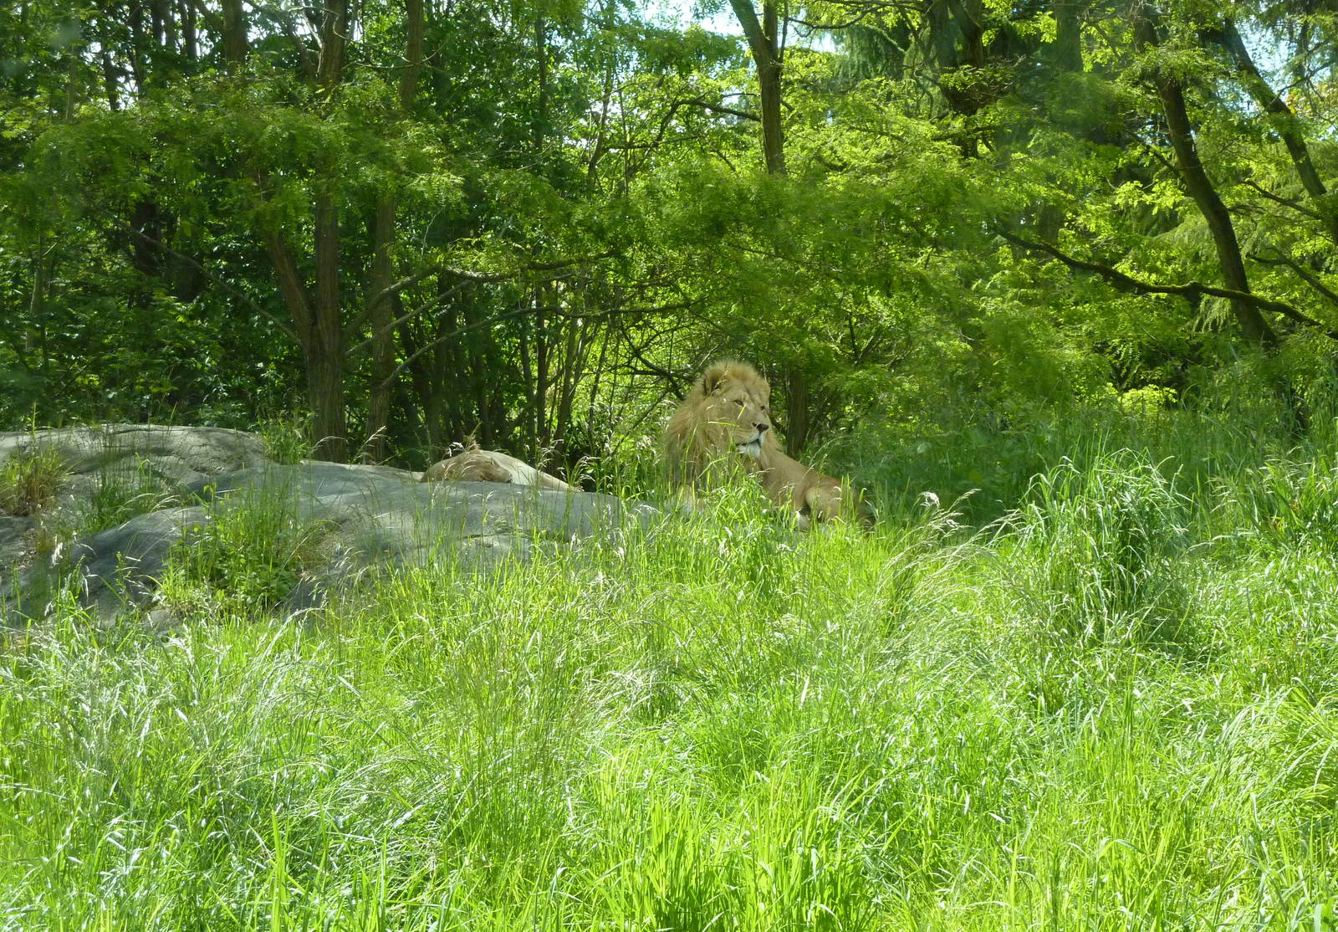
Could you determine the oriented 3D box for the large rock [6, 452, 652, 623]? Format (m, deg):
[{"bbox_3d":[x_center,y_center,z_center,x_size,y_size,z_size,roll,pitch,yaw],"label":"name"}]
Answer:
[{"bbox_3d":[-1.779,0.348,14.600,3.350,0.850,2.400,0,2,0],"label":"large rock"}]

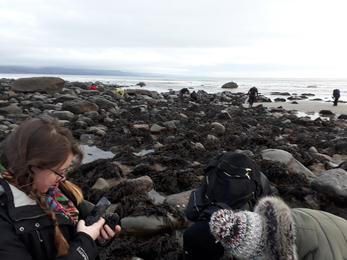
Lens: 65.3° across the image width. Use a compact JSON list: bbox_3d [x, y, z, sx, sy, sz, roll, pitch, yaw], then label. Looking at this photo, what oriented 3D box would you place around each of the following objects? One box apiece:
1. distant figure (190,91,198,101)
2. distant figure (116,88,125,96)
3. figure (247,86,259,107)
[{"bbox_3d":[1.959,-3.160,25.000,0.580,0.900,0.650,4,12,17],"label":"distant figure"},{"bbox_3d":[-5.288,-3.722,27.000,0.700,0.900,0.600,7,13,29],"label":"distant figure"},{"bbox_3d":[6.154,-2.553,21.000,0.680,1.580,0.500,0,11,-3],"label":"figure"}]

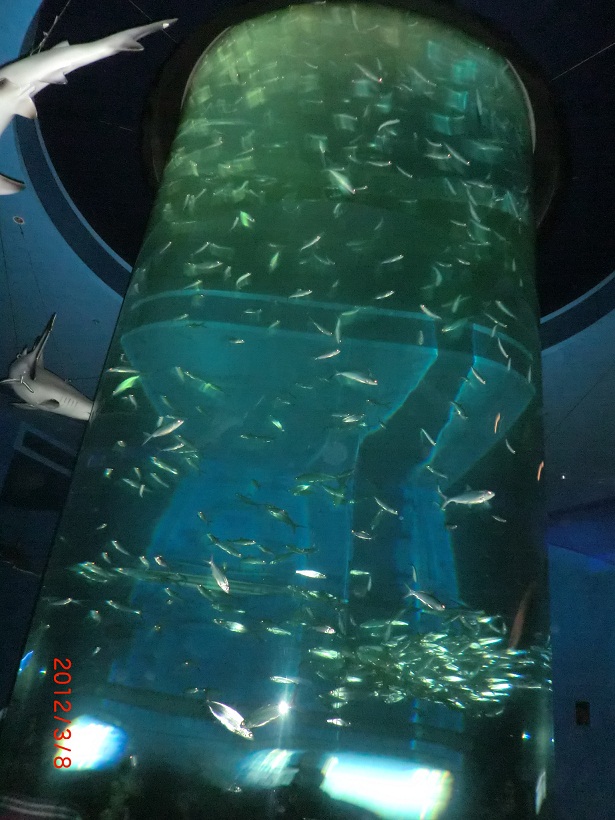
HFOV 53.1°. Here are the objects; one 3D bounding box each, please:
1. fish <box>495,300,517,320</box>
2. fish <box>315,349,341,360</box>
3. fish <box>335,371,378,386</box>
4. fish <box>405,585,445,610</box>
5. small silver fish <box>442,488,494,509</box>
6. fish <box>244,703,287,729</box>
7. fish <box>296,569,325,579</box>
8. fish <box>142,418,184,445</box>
[{"bbox_3d":[1.094,-0.542,3.387,0.172,0.050,0.022,38,-31,-12],"label":"fish"},{"bbox_3d":[0.113,-0.320,3.483,0.168,0.049,0.022,-19,-32,24],"label":"fish"},{"bbox_3d":[0.218,-0.130,2.708,0.202,0.059,0.026,15,-24,-11],"label":"fish"},{"bbox_3d":[0.494,0.790,2.587,0.184,0.053,0.024,27,-22,7],"label":"fish"},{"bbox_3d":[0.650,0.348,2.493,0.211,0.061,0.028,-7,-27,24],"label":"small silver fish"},{"bbox_3d":[-0.151,1.109,2.236,0.188,0.057,0.025,-15,-15,-22],"label":"fish"},{"bbox_3d":[0.012,0.776,2.898,0.161,0.047,0.021,11,-22,3],"label":"fish"},{"bbox_3d":[-0.610,0.087,2.608,0.201,0.058,0.026,-28,-31,8],"label":"fish"}]

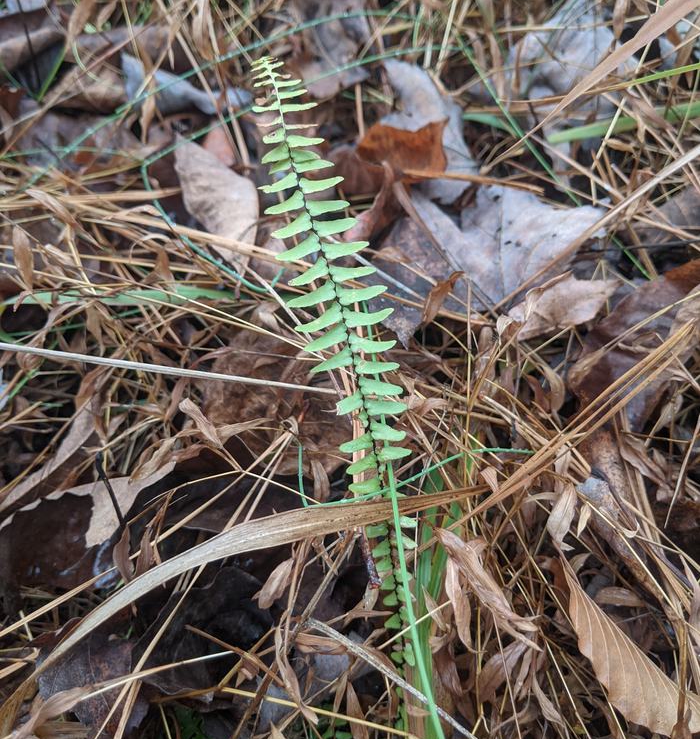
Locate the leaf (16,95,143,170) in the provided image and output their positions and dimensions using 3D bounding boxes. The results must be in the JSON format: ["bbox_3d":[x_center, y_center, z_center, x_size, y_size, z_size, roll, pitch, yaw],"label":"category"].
[{"bbox_3d":[-0.235,-0.207,0.640,0.103,0.018,0.074,0,52,0],"label":"leaf"}]

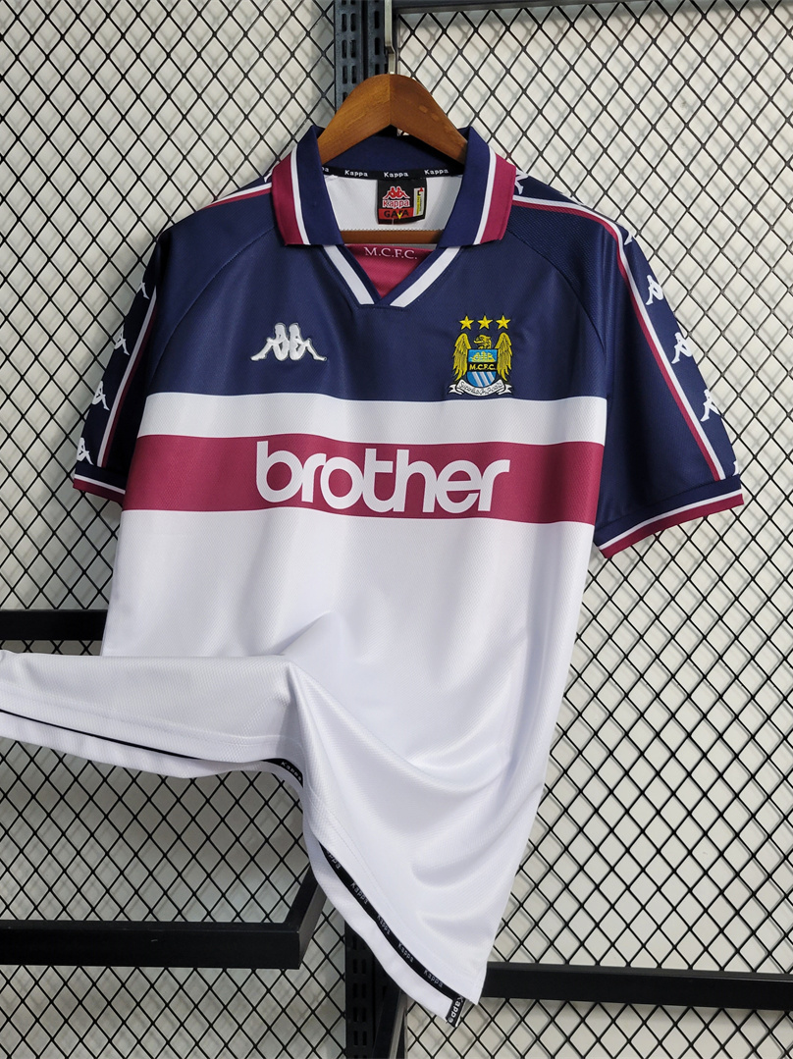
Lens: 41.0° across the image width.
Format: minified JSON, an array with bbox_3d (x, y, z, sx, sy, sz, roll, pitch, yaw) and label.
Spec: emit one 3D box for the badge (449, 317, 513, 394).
[{"bbox_3d":[0.078,-0.161,0.980,0.059,0.076,0.005,1,-2,12],"label":"badge"}]

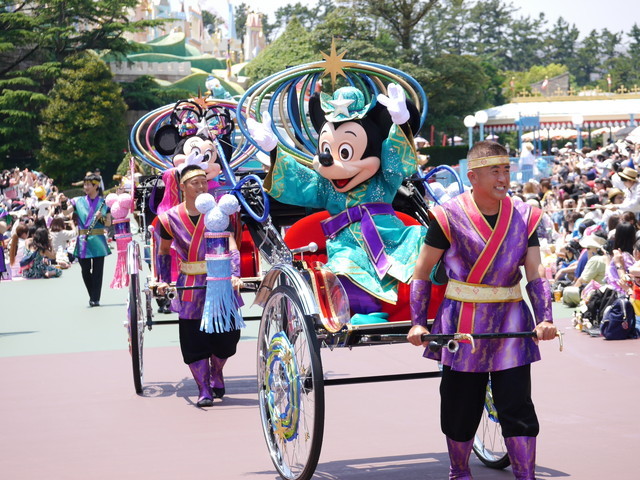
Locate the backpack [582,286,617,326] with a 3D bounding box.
[{"bbox_3d":[2.643,0.635,24.000,0.360,0.420,0.270,-2,2,18],"label":"backpack"}]

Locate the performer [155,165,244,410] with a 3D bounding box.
[{"bbox_3d":[-0.860,0.317,18.200,0.590,1.730,0.500,-3,2,-2],"label":"performer"}]

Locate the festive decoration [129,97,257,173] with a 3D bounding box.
[{"bbox_3d":[-0.966,-0.815,19.800,1.030,0.610,0.450,-3,2,-2],"label":"festive decoration"}]

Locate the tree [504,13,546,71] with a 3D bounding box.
[{"bbox_3d":[14.498,-10.310,180.000,4.000,11.500,4.000,-3,2,0],"label":"tree"}]

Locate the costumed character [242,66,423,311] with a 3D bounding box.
[{"bbox_3d":[0.094,-0.195,13.650,0.930,1.270,0.800,-3,2,-5],"label":"costumed character"}]

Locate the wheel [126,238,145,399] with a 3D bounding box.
[{"bbox_3d":[-1.390,0.595,19.350,0.140,1.140,1.080,-3,2,-2],"label":"wheel"}]

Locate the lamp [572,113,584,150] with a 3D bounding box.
[{"bbox_3d":[8.612,-2.831,85.000,0.420,3.000,0.420,-3,2,0],"label":"lamp"}]

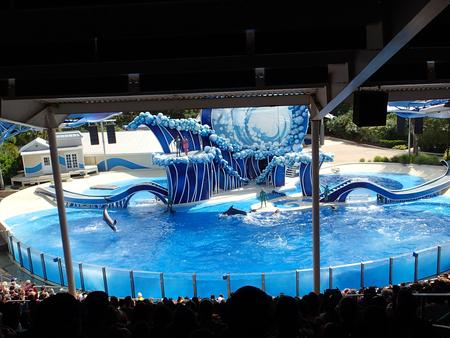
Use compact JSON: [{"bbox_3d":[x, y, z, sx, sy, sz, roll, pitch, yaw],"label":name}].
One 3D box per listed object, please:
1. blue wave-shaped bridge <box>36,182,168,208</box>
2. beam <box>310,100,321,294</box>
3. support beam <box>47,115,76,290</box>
[{"bbox_3d":[-11.992,2.408,38.192,13.300,2.300,2.400,-2,10,6],"label":"blue wave-shaped bridge"},{"bbox_3d":[3.253,1.409,13.871,0.230,7.580,0.230,-3,10,0],"label":"beam"},{"bbox_3d":[-5.688,1.599,13.667,0.230,7.030,0.230,-3,10,0],"label":"support beam"}]

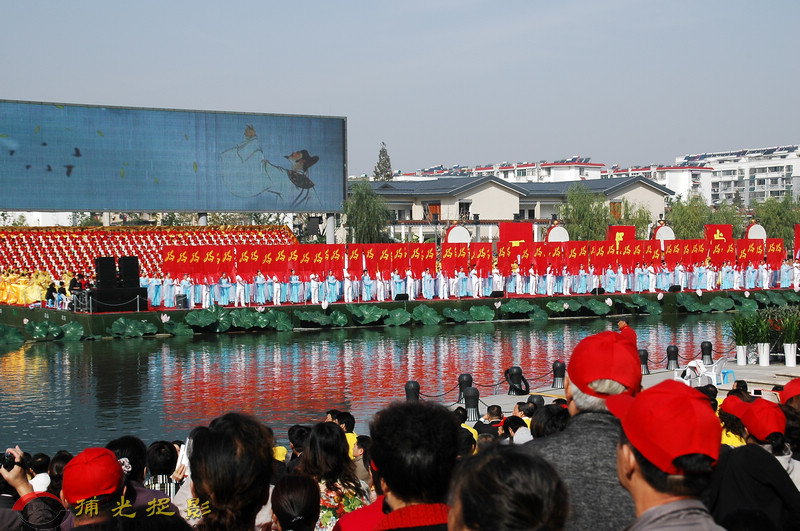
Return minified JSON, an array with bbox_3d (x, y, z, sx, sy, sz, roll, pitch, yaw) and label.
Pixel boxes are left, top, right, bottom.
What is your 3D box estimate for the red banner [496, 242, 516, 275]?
[{"bbox_3d":[5.881,-0.333,77.204,1.225,1.896,0.100,-1,2,-27],"label":"red banner"}]

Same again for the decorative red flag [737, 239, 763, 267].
[{"bbox_3d":[21.311,-0.745,85.000,2.070,1.790,0.150,-1,2,-23],"label":"decorative red flag"}]

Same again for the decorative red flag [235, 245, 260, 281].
[{"bbox_3d":[-7.477,-0.123,69.000,1.200,1.830,0.150,-1,2,-23],"label":"decorative red flag"}]

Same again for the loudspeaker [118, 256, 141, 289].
[{"bbox_3d":[-12.334,0.333,63.700,0.750,1.430,0.600,-1,2,-31],"label":"loudspeaker"}]

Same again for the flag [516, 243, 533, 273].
[{"bbox_3d":[6.928,-0.407,77.790,0.994,1.793,0.100,-1,2,-27],"label":"flag"}]

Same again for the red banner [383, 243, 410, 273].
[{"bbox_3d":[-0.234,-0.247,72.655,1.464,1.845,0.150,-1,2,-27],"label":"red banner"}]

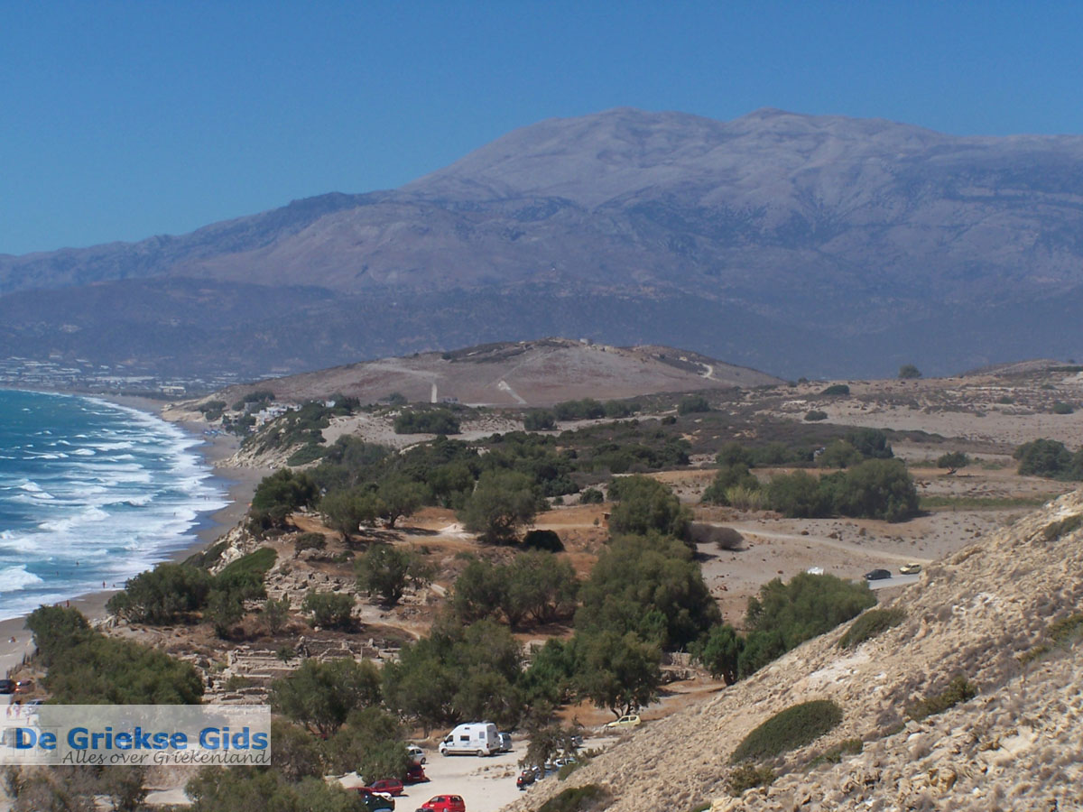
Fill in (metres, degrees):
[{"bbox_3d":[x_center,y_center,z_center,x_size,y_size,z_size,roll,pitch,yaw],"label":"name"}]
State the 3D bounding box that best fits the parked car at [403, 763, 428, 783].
[{"bbox_3d":[-11.203,32.161,258.435,1.640,1.420,3.800,-2,1,-8],"label":"parked car"}]

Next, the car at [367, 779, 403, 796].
[{"bbox_3d":[-13.712,32.701,252.238,4.000,1.400,1.660,-1,1,8],"label":"car"}]

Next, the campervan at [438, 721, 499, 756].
[{"bbox_3d":[-6.720,30.762,271.008,5.550,2.850,2.020,-1,1,29],"label":"campervan"}]

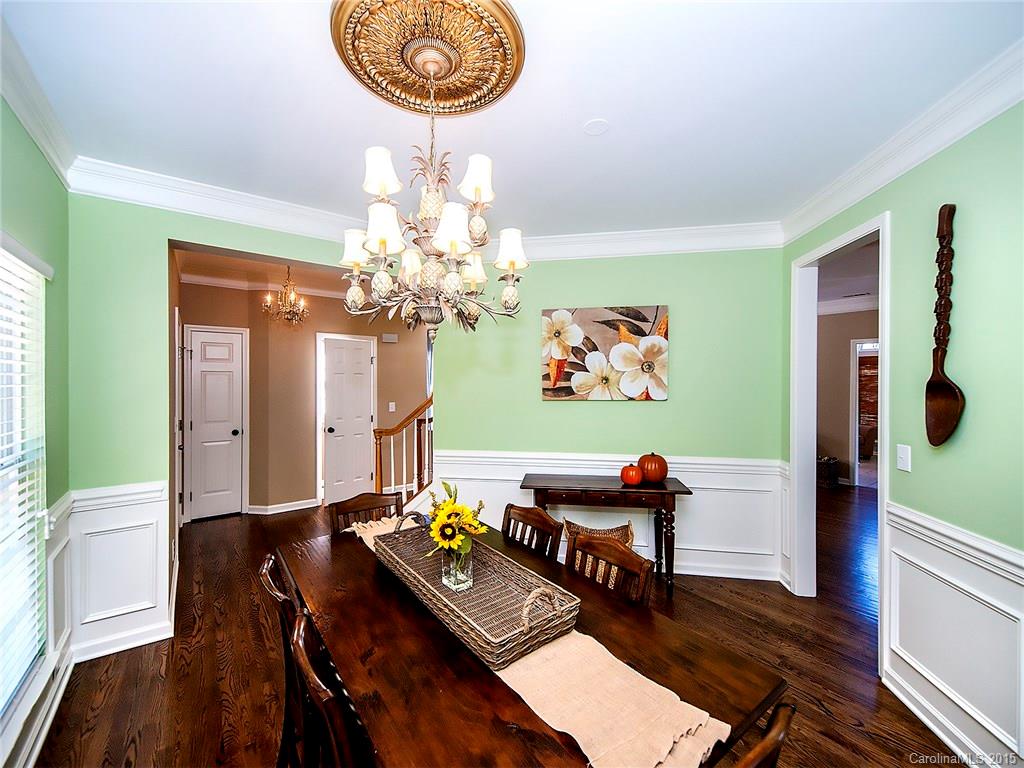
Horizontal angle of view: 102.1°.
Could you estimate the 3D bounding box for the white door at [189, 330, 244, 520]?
[{"bbox_3d":[-3.307,0.467,4.654,0.461,2.045,0.050,0,0,-37],"label":"white door"}]

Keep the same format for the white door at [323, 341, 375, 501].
[{"bbox_3d":[-2.104,0.464,5.329,0.618,2.045,0.050,0,0,-37],"label":"white door"}]

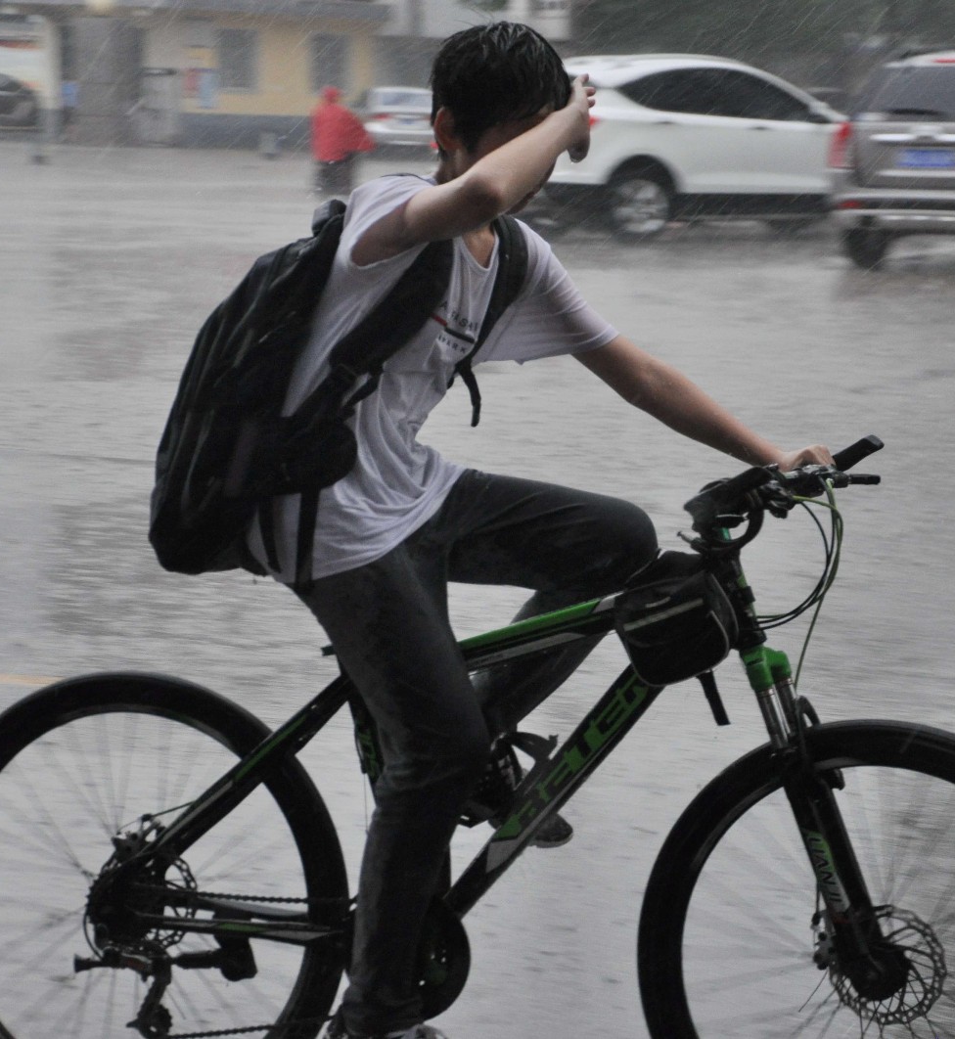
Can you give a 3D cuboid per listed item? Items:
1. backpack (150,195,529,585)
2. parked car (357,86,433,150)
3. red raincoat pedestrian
[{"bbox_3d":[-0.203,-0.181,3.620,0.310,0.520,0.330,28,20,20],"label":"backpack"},{"bbox_3d":[-1.391,-8.482,54.917,1.780,1.460,4.550,0,10,0],"label":"parked car"},{"bbox_3d":[-1.884,-5.221,36.000,0.660,1.570,0.580,7,12,34],"label":"red raincoat pedestrian"}]

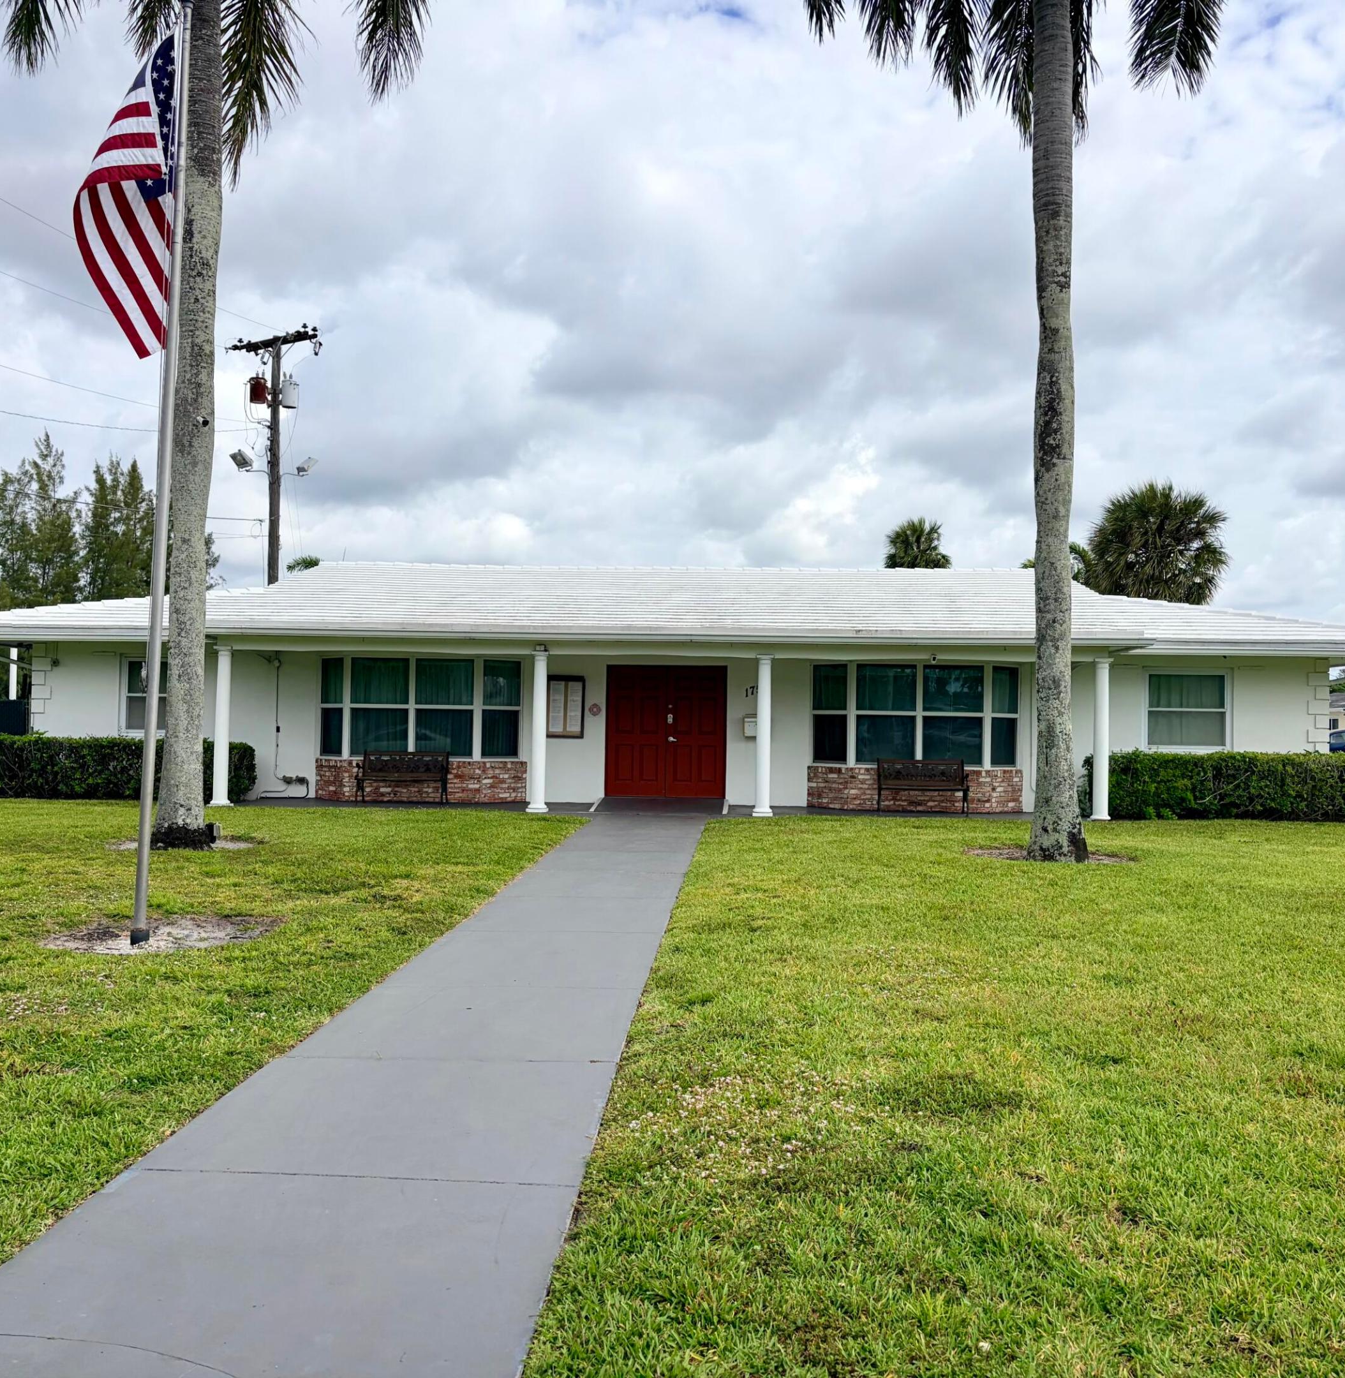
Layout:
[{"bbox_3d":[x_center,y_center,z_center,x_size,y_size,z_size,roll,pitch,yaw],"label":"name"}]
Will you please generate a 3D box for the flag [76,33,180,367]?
[{"bbox_3d":[-3.500,-3.170,8.850,0.680,2.100,0.400,1,-1,0],"label":"flag"}]

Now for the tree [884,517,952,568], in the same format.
[{"bbox_3d":[10.260,-2.260,58.000,3.000,9.900,3.000,1,-1,0],"label":"tree"}]

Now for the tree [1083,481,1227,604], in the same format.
[{"bbox_3d":[12.550,-1.560,36.000,3.800,7.700,3.800,1,-1,0],"label":"tree"}]

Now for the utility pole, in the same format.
[{"bbox_3d":[-9.400,-3.380,32.500,2.450,10.500,0.900,0,-1,26],"label":"utility pole"}]

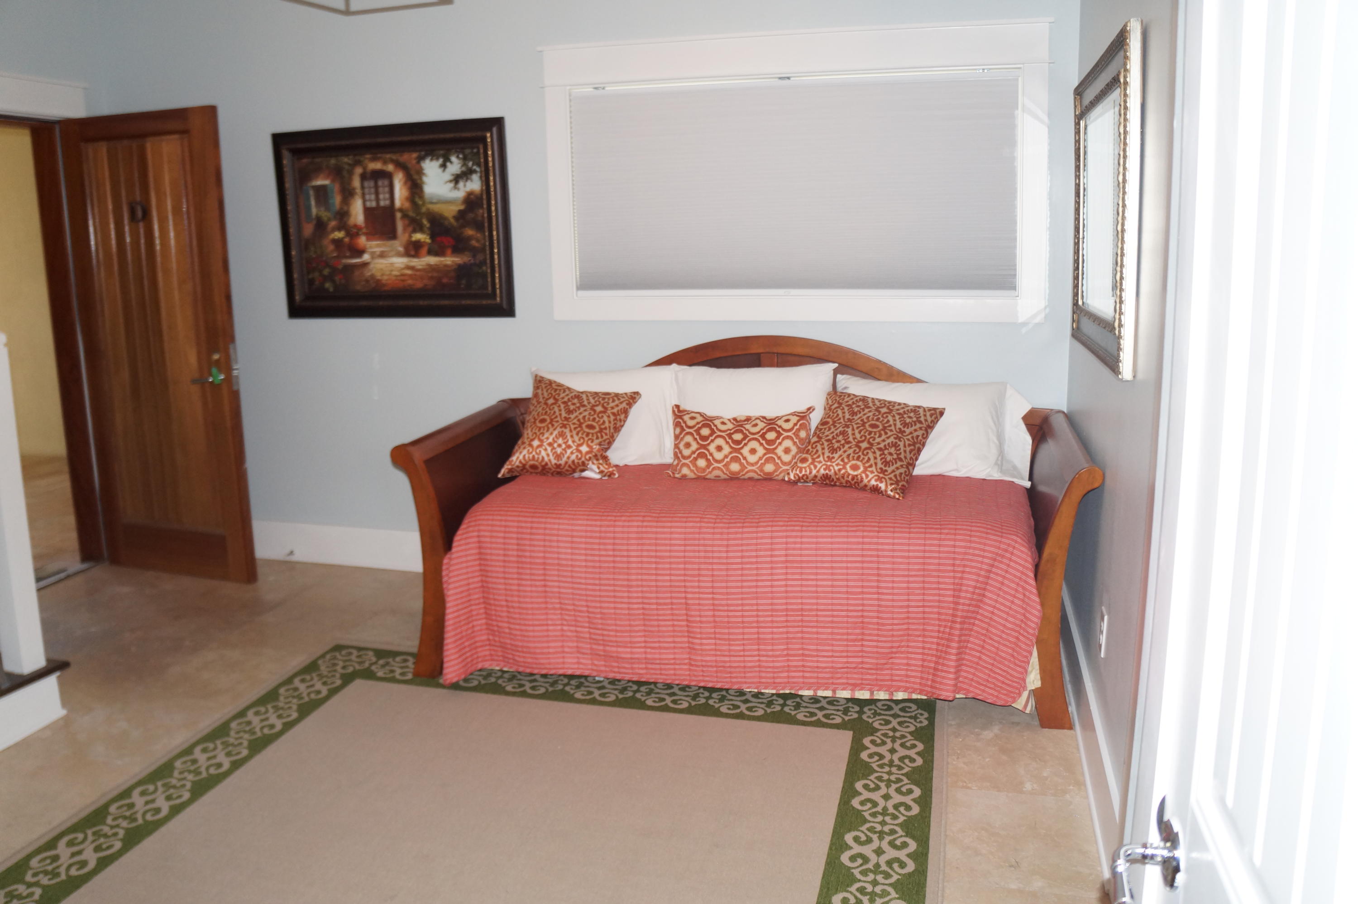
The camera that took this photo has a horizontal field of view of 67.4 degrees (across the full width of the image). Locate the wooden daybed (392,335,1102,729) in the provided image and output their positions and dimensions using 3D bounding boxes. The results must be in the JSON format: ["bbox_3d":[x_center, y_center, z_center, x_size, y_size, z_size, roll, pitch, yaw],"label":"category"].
[{"bbox_3d":[0.247,0.172,3.644,2.240,1.101,1.031,2,11,16],"label":"wooden daybed"}]

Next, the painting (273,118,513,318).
[{"bbox_3d":[-1.242,-0.989,4.381,1.125,0.815,0.045,2,11,16],"label":"painting"}]

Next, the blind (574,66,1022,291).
[{"bbox_3d":[0.414,-1.025,3.948,1.744,0.820,0.045,2,11,16],"label":"blind"}]

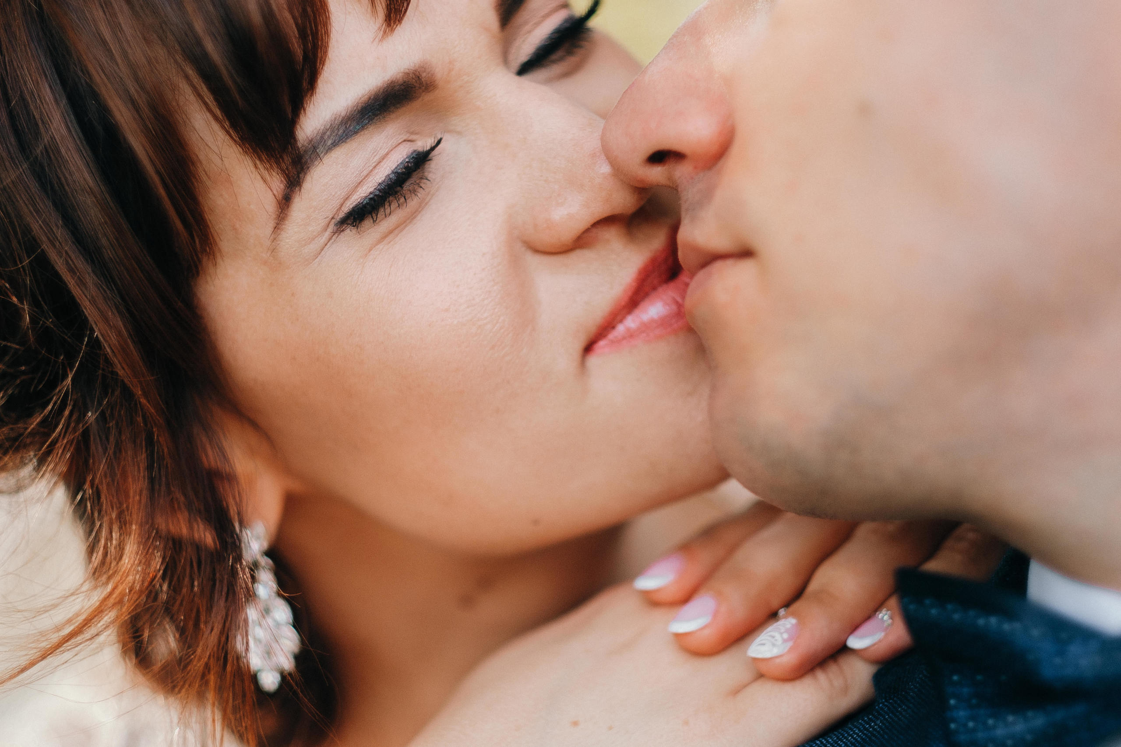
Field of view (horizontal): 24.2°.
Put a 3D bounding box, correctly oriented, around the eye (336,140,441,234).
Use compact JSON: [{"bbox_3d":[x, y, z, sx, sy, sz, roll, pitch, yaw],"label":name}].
[{"bbox_3d":[-0.043,-0.048,0.660,0.035,0.014,0.012,-39,-2,-20],"label":"eye"}]

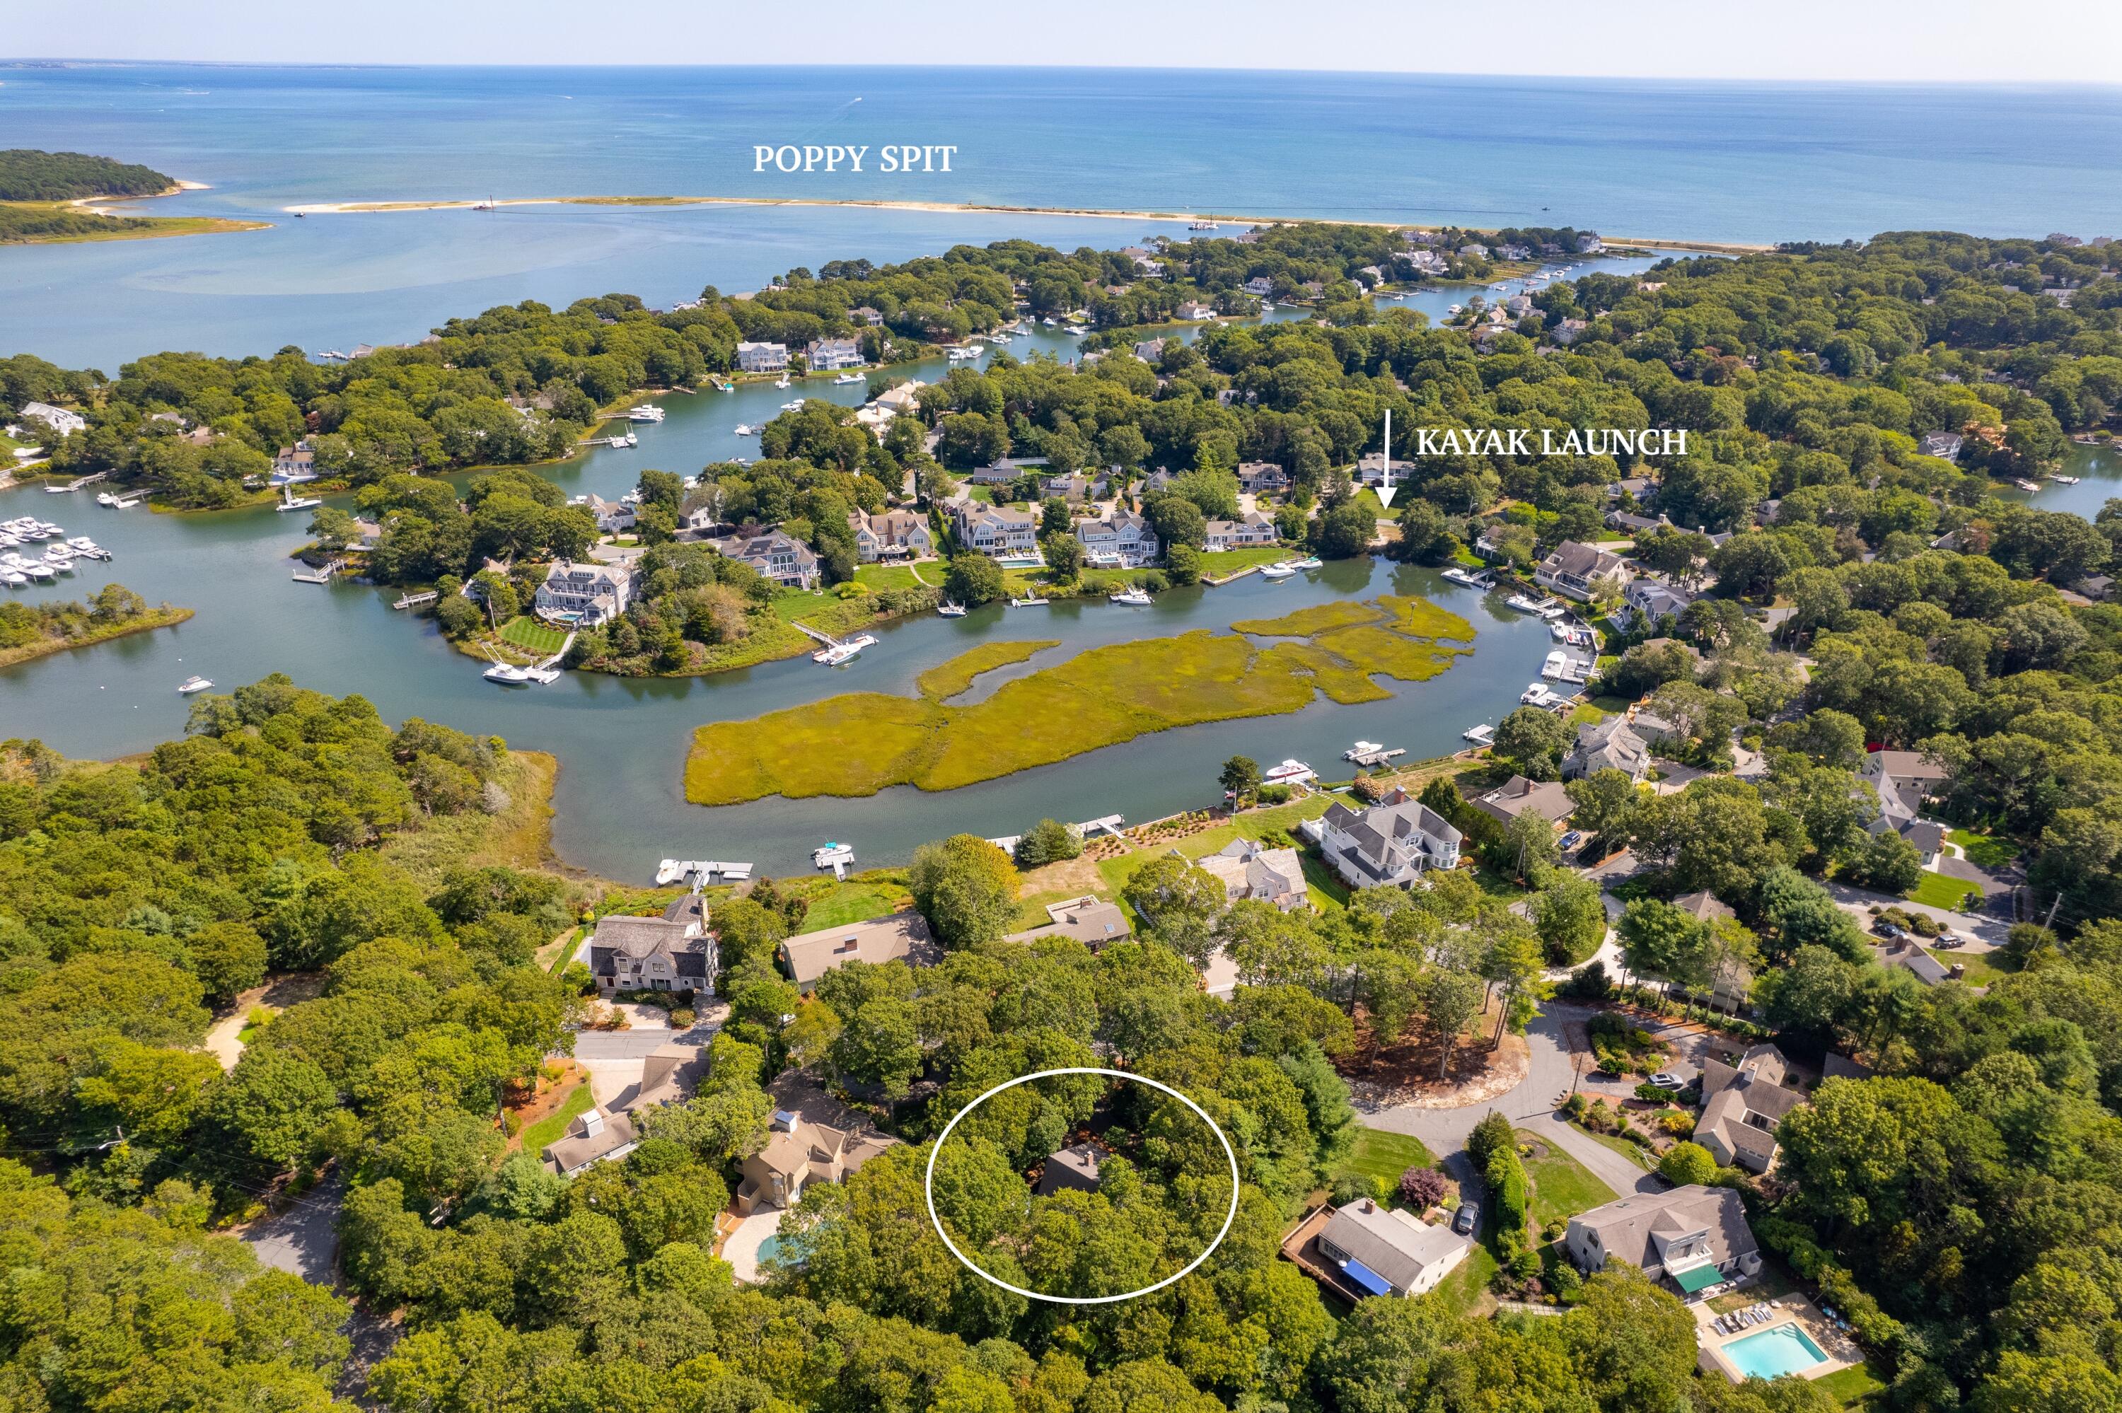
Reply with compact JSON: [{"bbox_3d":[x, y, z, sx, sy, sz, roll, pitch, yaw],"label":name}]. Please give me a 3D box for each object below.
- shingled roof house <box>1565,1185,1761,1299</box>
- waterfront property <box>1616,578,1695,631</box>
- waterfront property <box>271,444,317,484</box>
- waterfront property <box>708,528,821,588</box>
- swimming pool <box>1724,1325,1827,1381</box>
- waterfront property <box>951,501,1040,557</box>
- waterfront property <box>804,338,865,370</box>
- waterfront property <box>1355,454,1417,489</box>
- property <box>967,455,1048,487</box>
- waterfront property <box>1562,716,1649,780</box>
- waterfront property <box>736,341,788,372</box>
[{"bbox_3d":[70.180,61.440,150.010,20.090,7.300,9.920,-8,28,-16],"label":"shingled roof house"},{"bbox_3d":[154.720,-25.790,330.050,14.710,9.000,18.350,-1,27,-4],"label":"waterfront property"},{"bbox_3d":[-256.140,-83.090,435.840,13.500,9.500,12.000,-3,27,-7],"label":"waterfront property"},{"bbox_3d":[-80.570,-40.910,354.270,25.500,12.000,15.000,-4,27,-10],"label":"waterfront property"},{"bbox_3d":[77.860,70.840,141.080,9.700,1.500,4.850,-8,28,-17],"label":"swimming pool"},{"bbox_3d":[-19.010,-52.160,371.010,23.000,11.000,16.700,-2,27,-6],"label":"waterfront property"},{"bbox_3d":[-103.000,-162.980,596.390,26.350,11.500,16.940,-11,29,-21],"label":"waterfront property"},{"bbox_3d":[106.424,-77.851,422.653,19.000,8.300,11.500,2,27,3],"label":"waterfront property"},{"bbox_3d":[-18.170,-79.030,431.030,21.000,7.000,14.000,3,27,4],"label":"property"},{"bbox_3d":[109.430,7.650,260.160,14.500,9.500,18.000,17,31,29],"label":"waterfront property"},{"bbox_3d":[-134.820,-160.690,594.300,20.500,12.500,13.000,-7,27,-14],"label":"waterfront property"}]

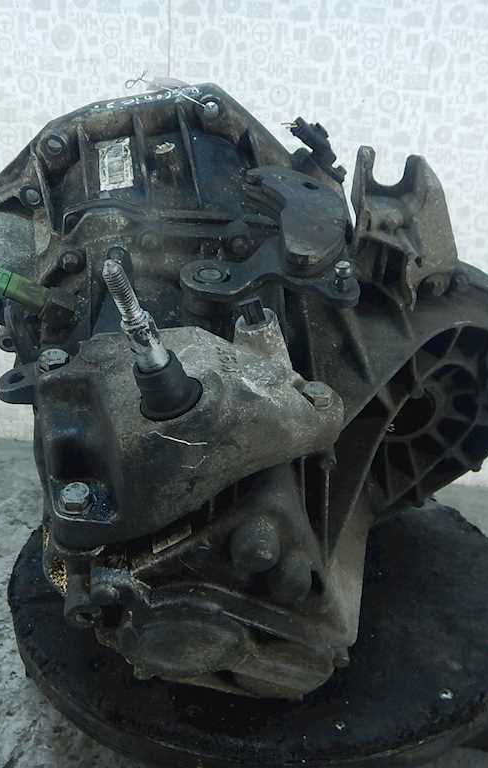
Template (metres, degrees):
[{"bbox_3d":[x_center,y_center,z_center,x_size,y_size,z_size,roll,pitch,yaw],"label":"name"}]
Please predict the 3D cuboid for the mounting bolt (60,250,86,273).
[{"bbox_3d":[-0.139,-0.100,0.580,0.018,0.018,0.012,-8,40,-7],"label":"mounting bolt"}]

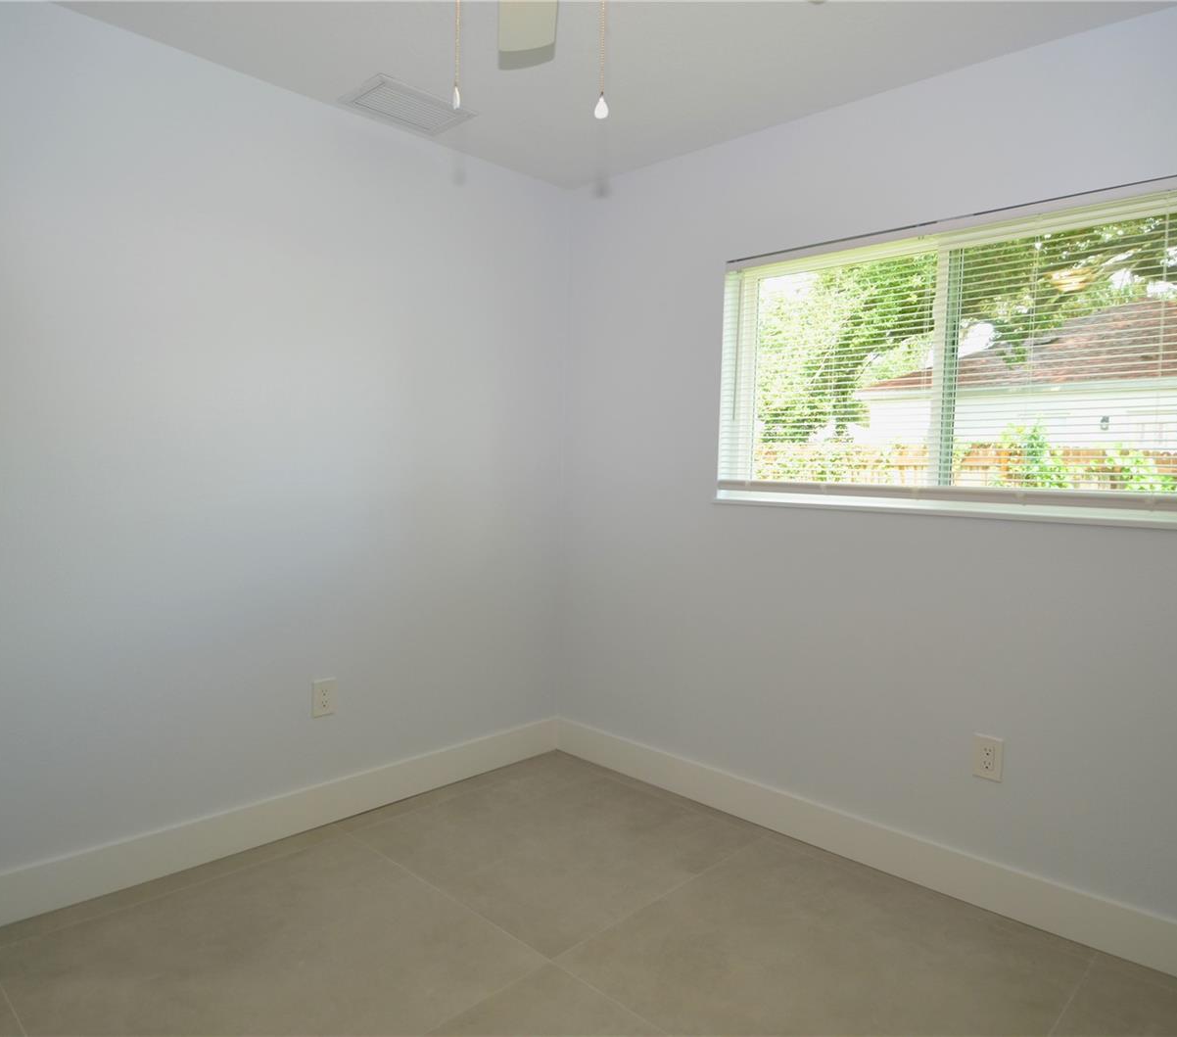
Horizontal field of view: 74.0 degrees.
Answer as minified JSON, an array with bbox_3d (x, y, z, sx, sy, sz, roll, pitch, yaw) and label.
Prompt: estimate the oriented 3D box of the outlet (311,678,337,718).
[{"bbox_3d":[-0.905,0.616,2.680,0.010,0.125,0.080,4,4,44],"label":"outlet"}]

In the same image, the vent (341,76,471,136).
[{"bbox_3d":[-0.594,-1.355,2.570,0.255,0.020,0.365,4,4,44],"label":"vent"}]

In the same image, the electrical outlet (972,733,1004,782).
[{"bbox_3d":[1.150,0.691,2.250,0.080,0.125,0.010,4,4,44],"label":"electrical outlet"}]

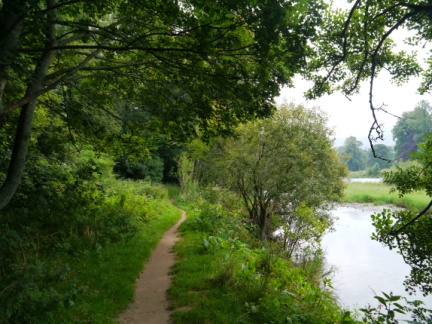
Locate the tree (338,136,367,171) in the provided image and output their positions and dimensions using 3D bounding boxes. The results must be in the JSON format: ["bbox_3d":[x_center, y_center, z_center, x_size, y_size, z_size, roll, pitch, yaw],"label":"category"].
[{"bbox_3d":[52.149,-3.159,133.000,10.000,13.000,10.000,0,0,21],"label":"tree"}]

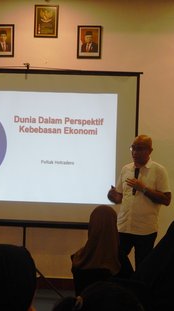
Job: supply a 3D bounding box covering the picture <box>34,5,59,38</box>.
[{"bbox_3d":[-0.435,-1.428,10.970,0.260,0.355,0.025,2,0,5],"label":"picture"}]

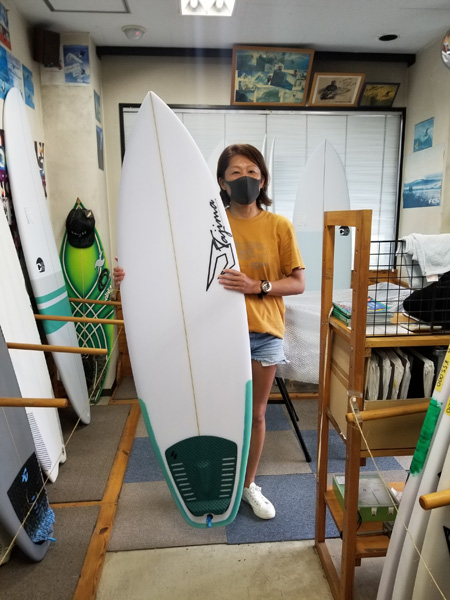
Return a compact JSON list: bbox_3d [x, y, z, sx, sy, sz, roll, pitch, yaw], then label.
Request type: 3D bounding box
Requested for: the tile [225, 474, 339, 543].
[{"bbox_3d":[0.243,0.986,2.167,0.500,0.008,0.500,-2,10,-4],"label":"tile"}]

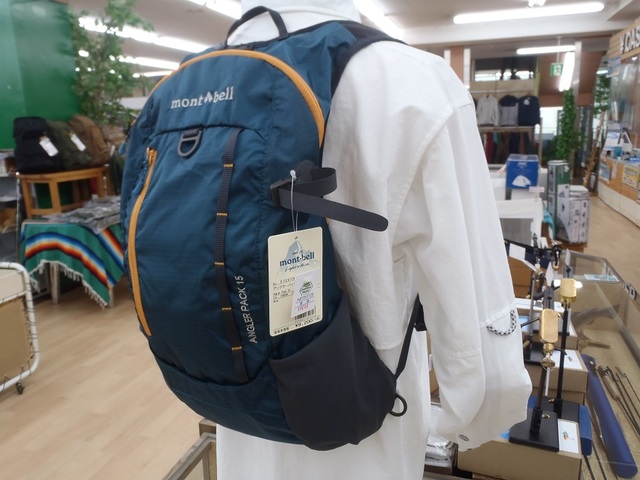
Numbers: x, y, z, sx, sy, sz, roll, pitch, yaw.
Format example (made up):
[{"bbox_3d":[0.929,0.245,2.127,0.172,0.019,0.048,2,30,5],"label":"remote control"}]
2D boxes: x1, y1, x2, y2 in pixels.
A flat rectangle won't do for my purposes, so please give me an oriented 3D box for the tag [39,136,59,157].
[{"bbox_3d":[-2.201,-0.758,4.200,0.075,0.150,0.008,-44,21,-28],"label":"tag"}]

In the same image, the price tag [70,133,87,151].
[{"bbox_3d":[-1.987,-0.809,4.250,0.008,0.145,0.060,-4,34,42],"label":"price tag"}]

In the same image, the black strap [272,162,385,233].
[{"bbox_3d":[0.010,-0.046,0.550,0.120,0.056,0.048,10,10,5],"label":"black strap"}]

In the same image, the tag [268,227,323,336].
[{"bbox_3d":[-0.026,0.045,0.560,0.070,0.111,0.005,-11,18,-36],"label":"tag"}]

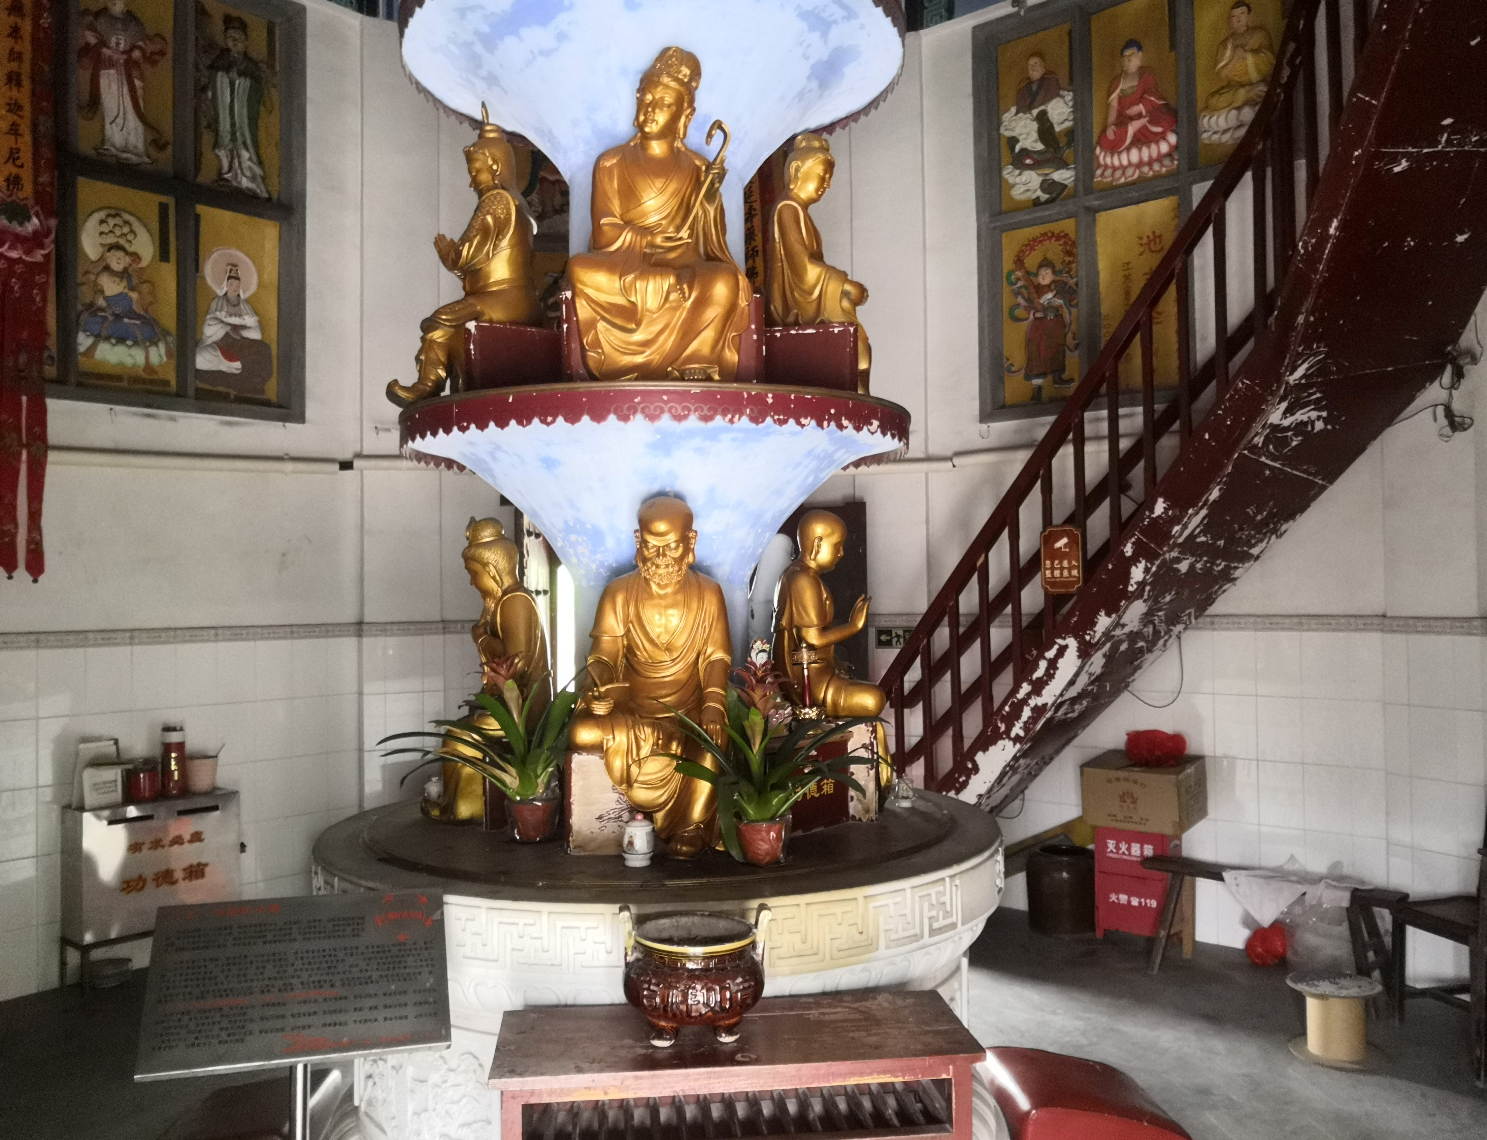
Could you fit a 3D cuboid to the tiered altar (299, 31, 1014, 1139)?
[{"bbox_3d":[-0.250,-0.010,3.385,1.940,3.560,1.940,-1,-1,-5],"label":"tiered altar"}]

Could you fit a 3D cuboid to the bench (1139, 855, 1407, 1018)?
[{"bbox_3d":[2.222,1.547,5.058,1.050,0.465,0.260,-2,-2,40],"label":"bench"}]

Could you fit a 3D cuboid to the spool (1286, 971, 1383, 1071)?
[{"bbox_3d":[2.160,1.641,4.331,0.314,0.244,0.314,-2,-2,40],"label":"spool"}]

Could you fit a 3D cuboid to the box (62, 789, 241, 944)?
[{"bbox_3d":[-2.718,1.345,5.472,0.185,0.577,0.690,-2,-2,40],"label":"box"}]

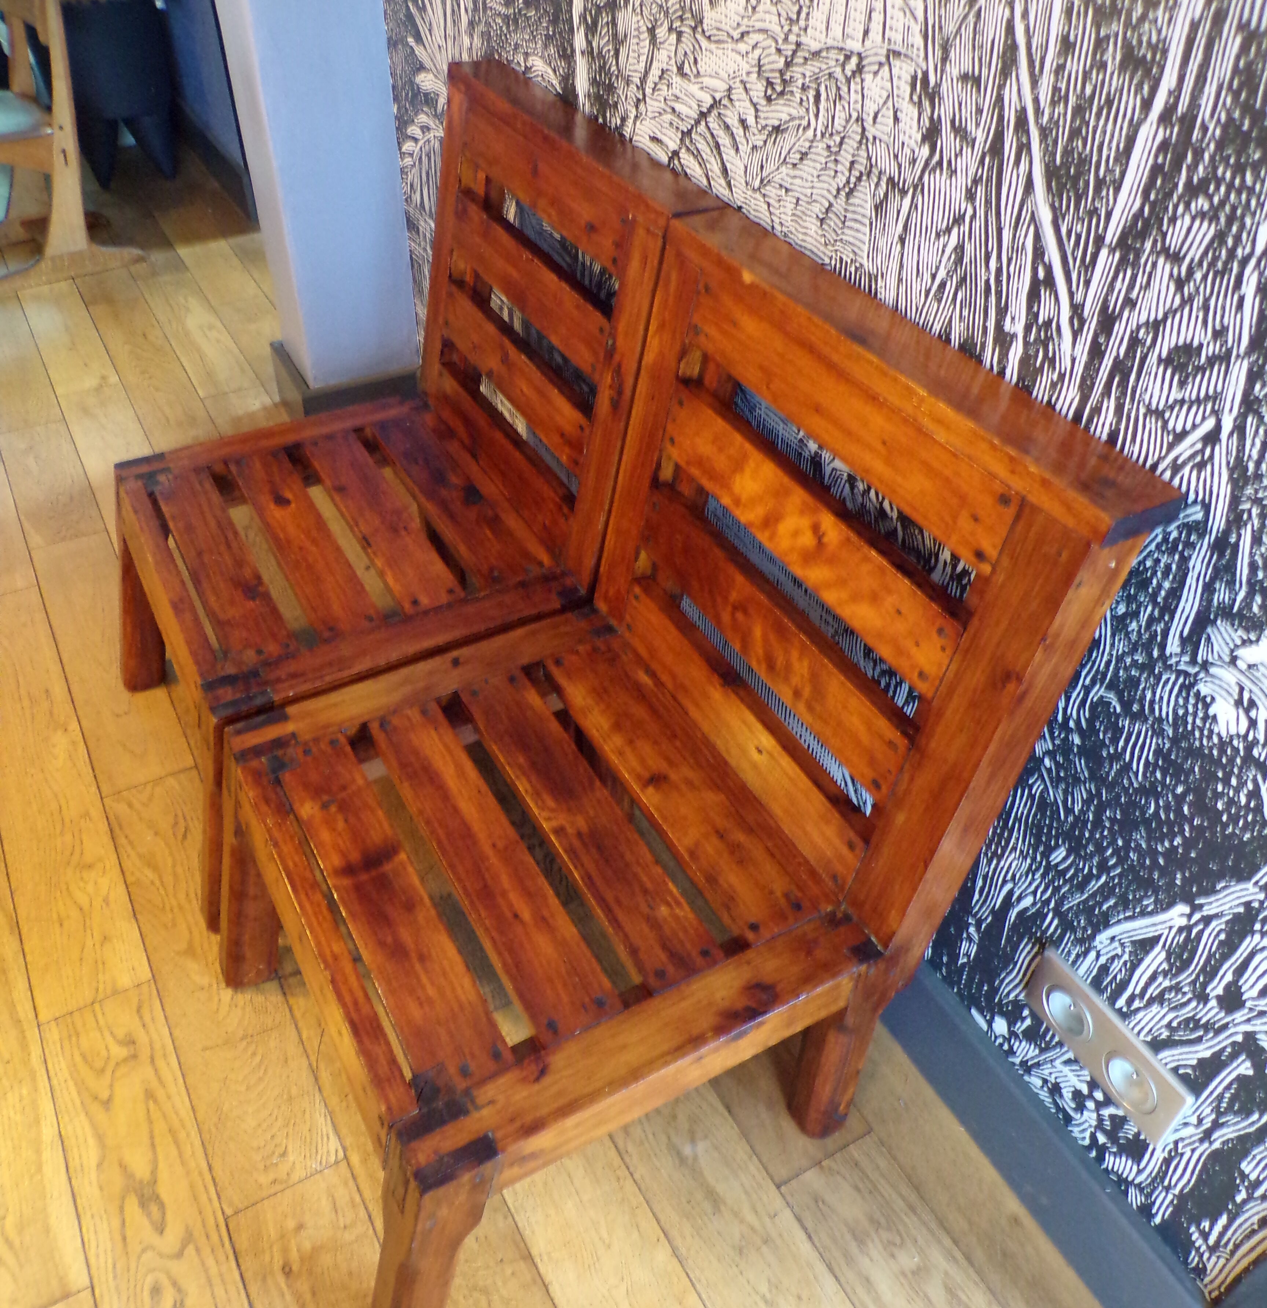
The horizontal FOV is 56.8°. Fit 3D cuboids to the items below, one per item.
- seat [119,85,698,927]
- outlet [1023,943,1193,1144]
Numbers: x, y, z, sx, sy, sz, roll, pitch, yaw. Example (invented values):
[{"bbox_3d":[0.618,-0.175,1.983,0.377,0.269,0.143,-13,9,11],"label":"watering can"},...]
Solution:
[{"bbox_3d":[-0.321,-0.191,1.378,0.627,0.748,0.513,-19,46,-22],"label":"seat"},{"bbox_3d":[0.393,0.328,0.983,0.014,0.079,0.156,-19,47,-23],"label":"outlet"}]

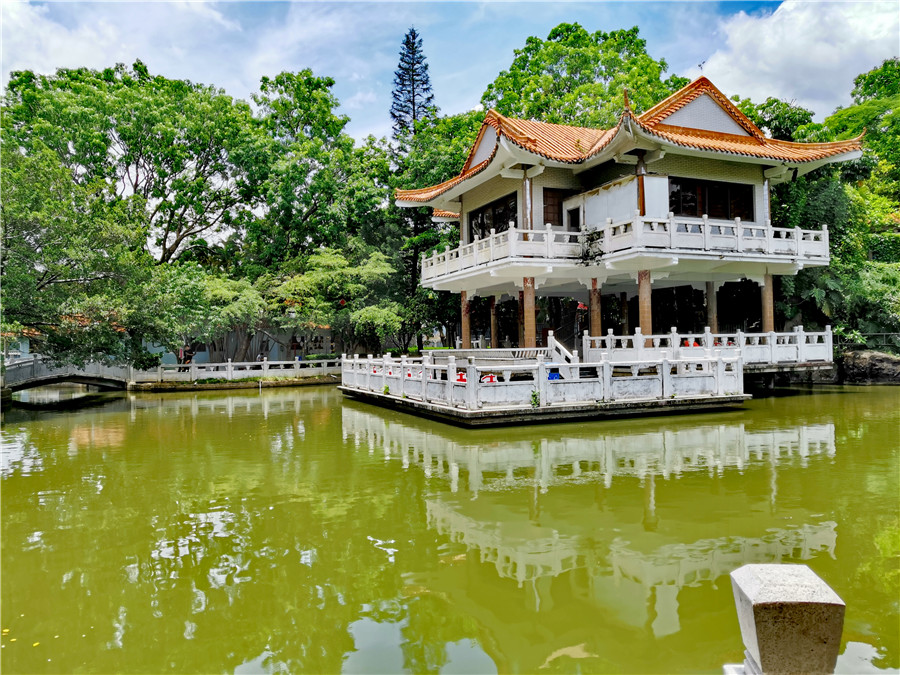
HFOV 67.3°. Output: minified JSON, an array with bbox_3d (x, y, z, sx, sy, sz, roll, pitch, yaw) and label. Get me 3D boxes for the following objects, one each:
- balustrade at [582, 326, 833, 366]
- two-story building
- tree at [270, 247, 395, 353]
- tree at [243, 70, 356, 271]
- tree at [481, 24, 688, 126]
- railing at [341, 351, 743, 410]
[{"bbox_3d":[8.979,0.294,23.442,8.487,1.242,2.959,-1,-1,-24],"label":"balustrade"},{"bbox_3d":[5.649,-3.711,27.428,12.707,9.554,14.356,-1,-1,-24],"label":"two-story building"},{"bbox_3d":[-6.548,-1.623,37.957,7.000,6.986,6.500,-1,-1,0],"label":"tree"},{"bbox_3d":[-9.354,-7.505,42.884,8.000,18.961,8.000,-1,-1,0],"label":"tree"},{"bbox_3d":[8.323,-8.802,40.877,12.300,20.125,11.000,-1,-1,0],"label":"tree"},{"bbox_3d":[2.055,1.089,22.020,8.439,1.203,11.155,-1,-1,-24],"label":"railing"}]

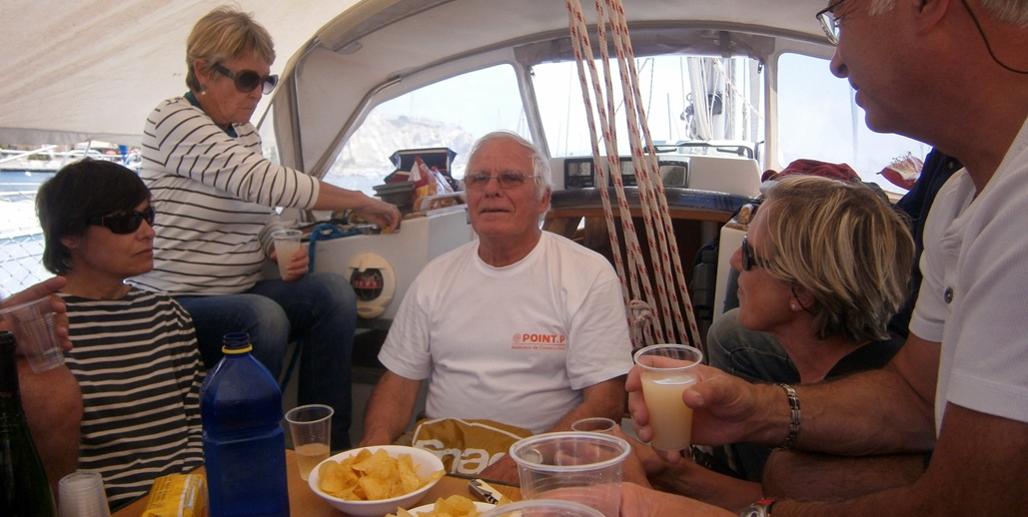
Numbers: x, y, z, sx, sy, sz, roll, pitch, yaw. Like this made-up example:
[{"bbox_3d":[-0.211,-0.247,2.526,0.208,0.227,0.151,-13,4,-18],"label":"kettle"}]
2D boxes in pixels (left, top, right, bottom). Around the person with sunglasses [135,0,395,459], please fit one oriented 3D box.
[{"bbox_3d":[-0.525,0.020,1.660,0.580,1.080,0.460,3,9,18],"label":"person with sunglasses"}]

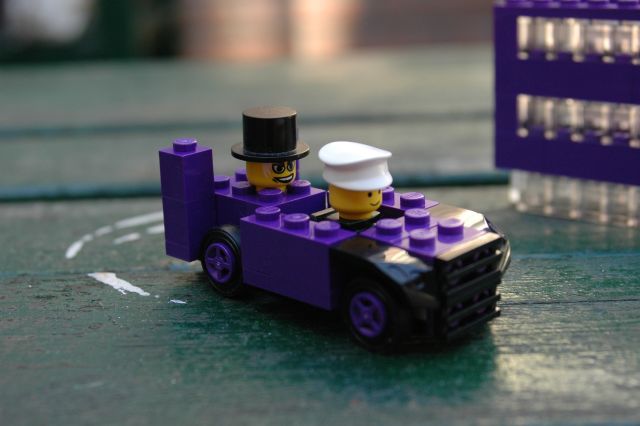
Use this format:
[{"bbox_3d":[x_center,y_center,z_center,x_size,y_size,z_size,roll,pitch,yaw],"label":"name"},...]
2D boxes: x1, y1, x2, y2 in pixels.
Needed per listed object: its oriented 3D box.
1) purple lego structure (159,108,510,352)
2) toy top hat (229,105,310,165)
[{"bbox_3d":[0.002,0.003,0.273,0.074,0.029,0.033,14,24,43],"label":"purple lego structure"},{"bbox_3d":[-0.010,-0.016,0.279,0.016,0.008,0.016,-2,17,1],"label":"toy top hat"}]

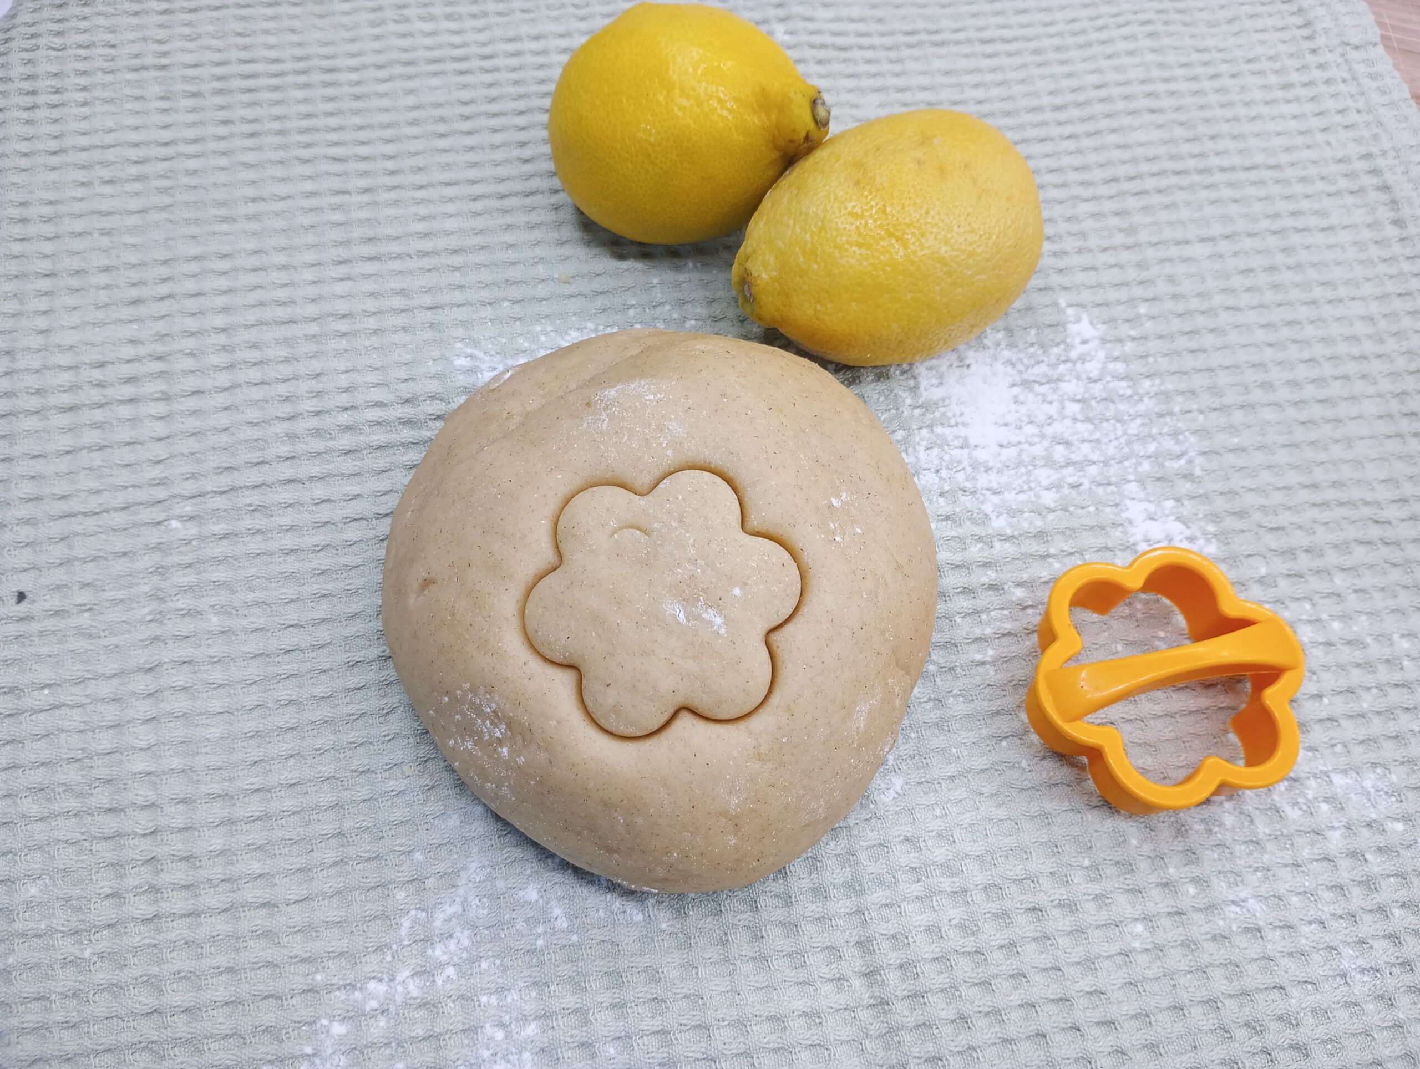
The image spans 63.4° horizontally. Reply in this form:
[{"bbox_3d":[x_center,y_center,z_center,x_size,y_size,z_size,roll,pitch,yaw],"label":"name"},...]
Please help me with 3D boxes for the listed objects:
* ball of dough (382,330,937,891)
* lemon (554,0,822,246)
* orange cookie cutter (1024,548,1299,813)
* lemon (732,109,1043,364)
[{"bbox_3d":[-0.009,0.007,0.263,0.126,0.049,0.138,1,64,-2],"label":"ball of dough"},{"bbox_3d":[-0.007,-0.111,0.314,0.078,0.062,0.062,-6,65,-6],"label":"lemon"},{"bbox_3d":[0.106,0.034,0.269,0.064,0.027,0.059,-12,66,-8],"label":"orange cookie cutter"},{"bbox_3d":[0.047,-0.076,0.299,0.084,0.061,0.062,-23,68,-13],"label":"lemon"}]

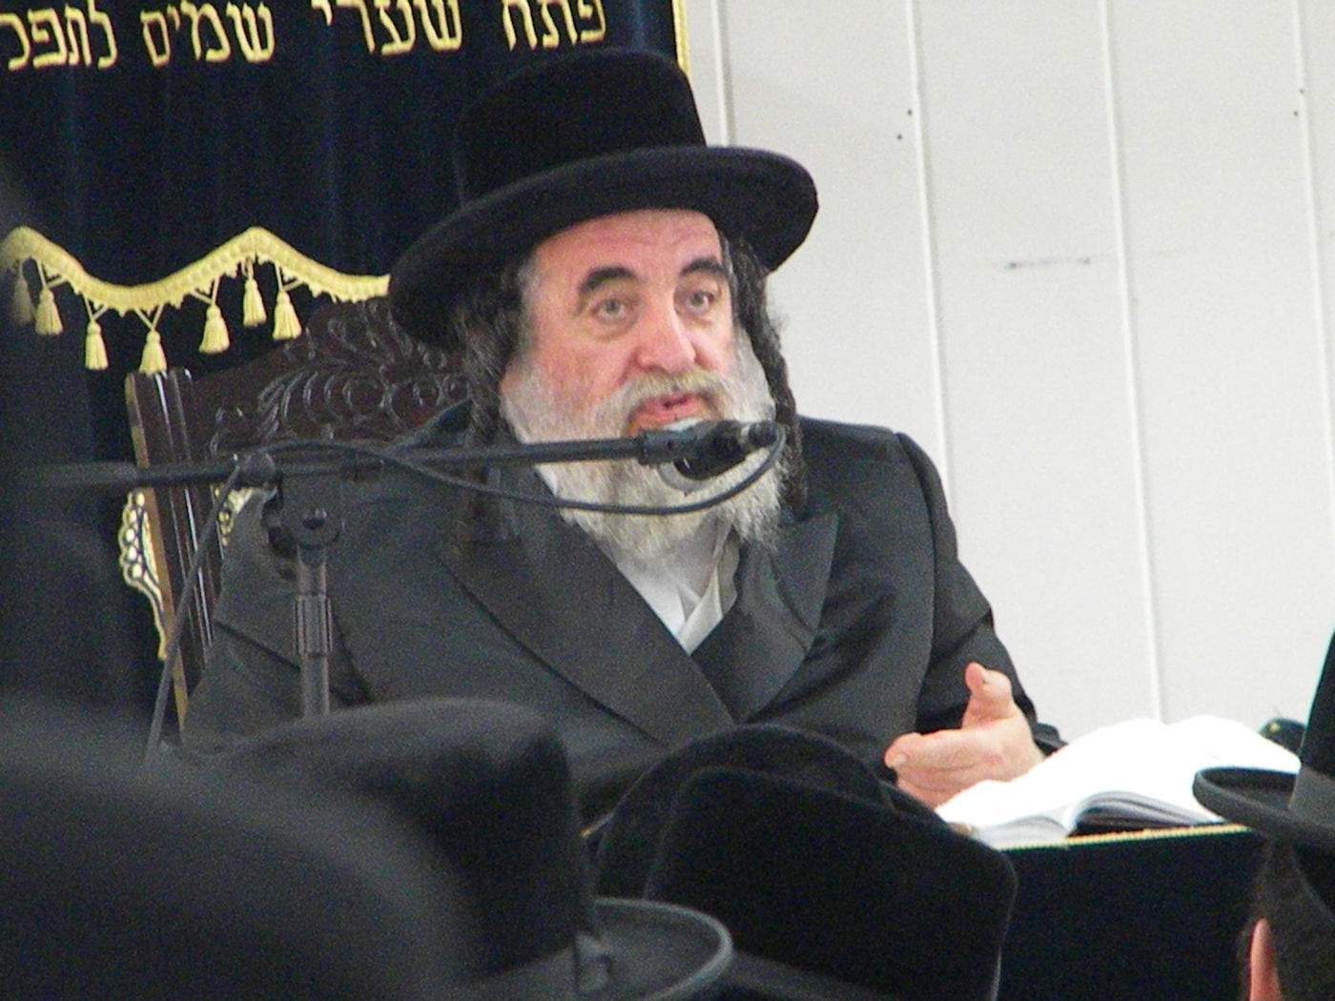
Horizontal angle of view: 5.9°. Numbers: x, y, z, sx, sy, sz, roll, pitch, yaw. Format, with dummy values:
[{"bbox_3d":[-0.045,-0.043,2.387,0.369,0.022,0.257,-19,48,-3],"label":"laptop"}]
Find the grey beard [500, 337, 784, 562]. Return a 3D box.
[{"bbox_3d":[-0.019,-0.036,9.130,0.170,0.152,0.125,-5,-8,-23],"label":"grey beard"}]

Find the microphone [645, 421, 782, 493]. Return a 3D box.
[{"bbox_3d":[0.031,-0.033,8.900,0.057,0.055,0.170,-4,-4,-20],"label":"microphone"}]

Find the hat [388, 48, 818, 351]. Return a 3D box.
[{"bbox_3d":[-0.059,-0.232,9.192,0.305,0.130,0.340,-3,-23,-23],"label":"hat"}]

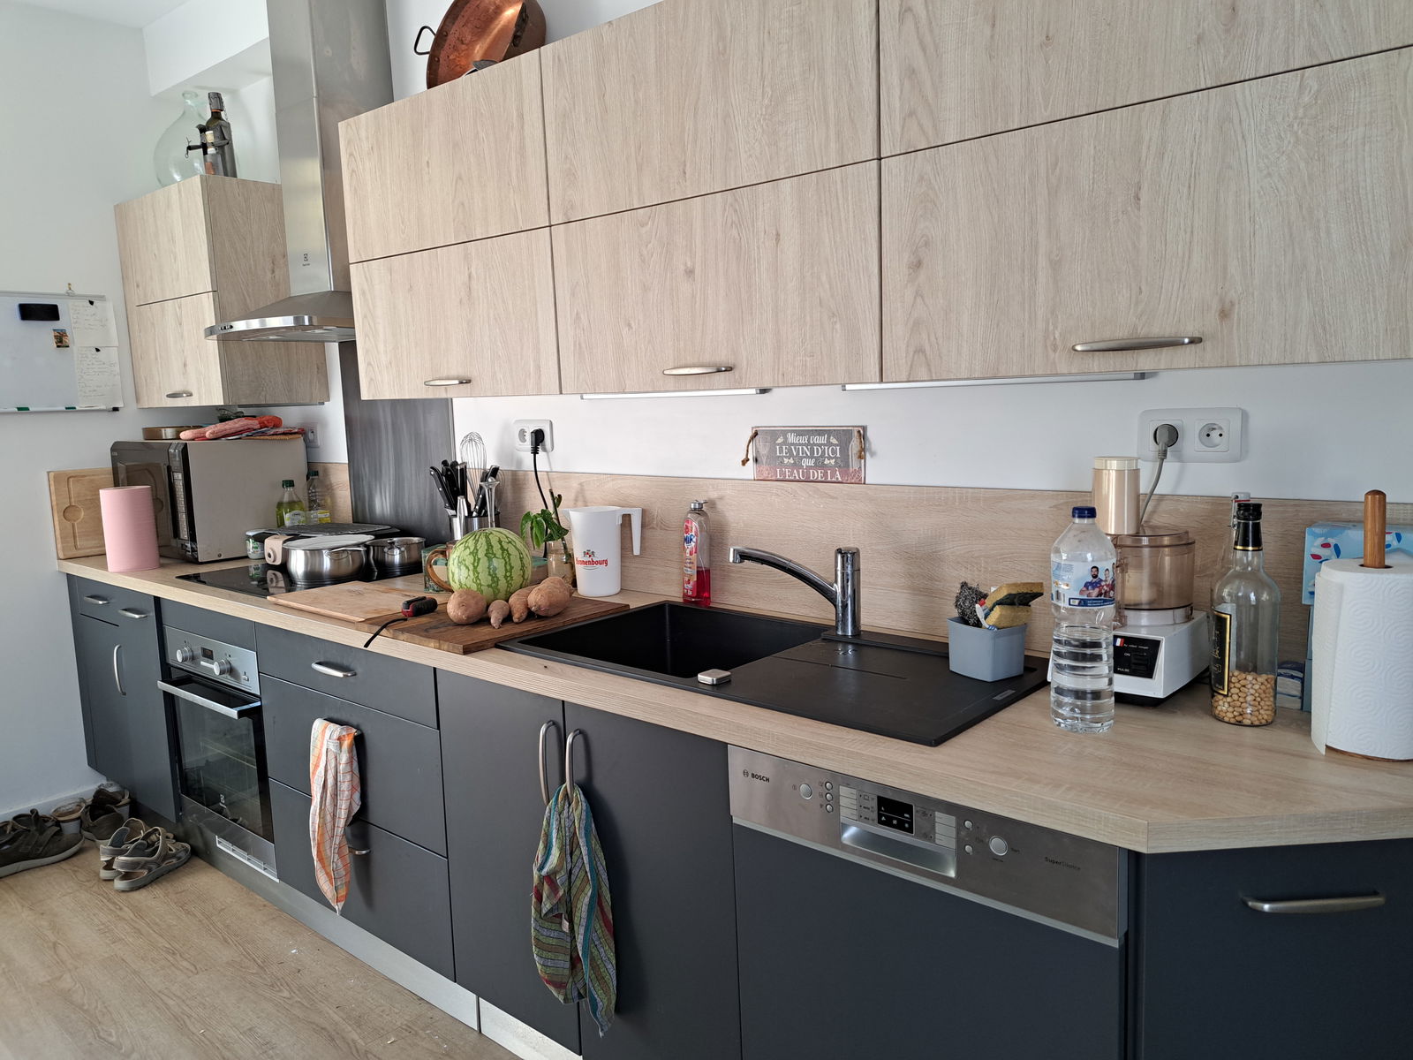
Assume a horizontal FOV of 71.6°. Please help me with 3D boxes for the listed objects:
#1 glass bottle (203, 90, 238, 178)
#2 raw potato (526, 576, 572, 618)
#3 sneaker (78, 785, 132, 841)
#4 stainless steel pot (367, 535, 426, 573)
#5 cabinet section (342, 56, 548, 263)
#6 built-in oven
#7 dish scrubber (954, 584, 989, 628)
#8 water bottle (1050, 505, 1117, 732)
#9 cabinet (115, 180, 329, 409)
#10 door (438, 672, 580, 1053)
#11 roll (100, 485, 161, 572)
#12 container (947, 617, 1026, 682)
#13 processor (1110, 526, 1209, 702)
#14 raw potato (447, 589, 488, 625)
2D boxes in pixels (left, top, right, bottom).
[{"bbox_3d":[-1.576,-1.254,3.162,0.085,0.300,0.085,5,10,39],"label":"glass bottle"},{"bbox_3d":[-0.360,0.154,2.263,0.086,0.083,0.147,0,8,12],"label":"raw potato"},{"bbox_3d":[-2.086,0.993,3.394,0.105,0.120,0.275,-10,11,-44],"label":"sneaker"},{"bbox_3d":[-0.959,0.078,3.036,0.185,0.092,0.215,-4,8,-18],"label":"stainless steel pot"},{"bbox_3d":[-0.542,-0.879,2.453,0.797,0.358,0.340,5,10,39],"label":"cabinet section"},{"bbox_3d":[-1.244,0.570,2.994,0.595,0.600,0.580,5,10,40],"label":"built-in oven"},{"bbox_3d":[0.480,0.139,1.772,0.065,0.085,0.060,5,10,40],"label":"dish scrubber"},{"bbox_3d":[0.561,0.132,1.453,0.088,0.325,0.088,-1,8,3],"label":"water bottle"},{"bbox_3d":[-1.715,-0.802,3.466,0.685,0.714,0.369,5,10,39],"label":"cabinet"},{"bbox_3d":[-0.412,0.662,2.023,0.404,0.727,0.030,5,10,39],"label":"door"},{"bbox_3d":[-1.894,-0.001,3.222,0.146,0.260,0.146,5,10,39],"label":"roll"},{"bbox_3d":[0.497,0.208,1.737,0.085,0.094,0.102,-6,9,-30],"label":"container"},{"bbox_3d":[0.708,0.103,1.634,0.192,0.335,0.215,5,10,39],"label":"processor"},{"bbox_3d":[-0.534,0.172,2.184,0.087,0.079,0.130,-4,8,-16],"label":"raw potato"}]

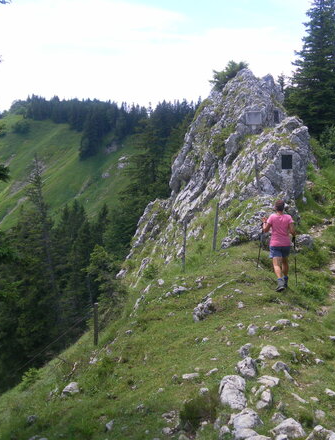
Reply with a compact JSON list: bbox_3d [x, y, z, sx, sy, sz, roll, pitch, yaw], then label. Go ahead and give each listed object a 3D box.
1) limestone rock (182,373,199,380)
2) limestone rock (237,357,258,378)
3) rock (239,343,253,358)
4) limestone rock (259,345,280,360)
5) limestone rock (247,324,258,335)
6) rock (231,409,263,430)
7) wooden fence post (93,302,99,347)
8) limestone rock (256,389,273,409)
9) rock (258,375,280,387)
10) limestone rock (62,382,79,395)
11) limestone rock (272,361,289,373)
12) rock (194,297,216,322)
[{"bbox_3d":[0.242,1.648,6.250,0.165,0.065,0.110,0,2,0],"label":"limestone rock"},{"bbox_3d":[0.789,1.452,5.850,0.200,0.170,0.170,0,3,0],"label":"limestone rock"},{"bbox_3d":[0.858,1.435,6.500,0.145,0.135,0.135,0,3,0],"label":"rock"},{"bbox_3d":[1.123,1.451,6.500,0.220,0.135,0.180,0,3,0],"label":"limestone rock"},{"bbox_3d":[1.098,1.406,7.600,0.135,0.125,0.125,0,3,0],"label":"limestone rock"},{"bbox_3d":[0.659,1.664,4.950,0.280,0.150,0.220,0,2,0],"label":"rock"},{"bbox_3d":[-1.414,2.066,11.700,0.080,0.870,0.080,0,3,0],"label":"wooden fence post"},{"bbox_3d":[0.875,1.614,5.350,0.135,0.130,0.160,0,2,0],"label":"limestone rock"},{"bbox_3d":[0.992,1.574,5.800,0.205,0.090,0.150,0,2,0],"label":"rock"},{"bbox_3d":[-1.242,2.158,7.600,0.220,0.140,0.180,0,2,0],"label":"limestone rock"},{"bbox_3d":[1.148,1.489,6.000,0.170,0.095,0.140,0,3,0],"label":"limestone rock"},{"bbox_3d":[0.555,1.342,8.900,0.345,0.280,0.300,0,2,0],"label":"rock"}]

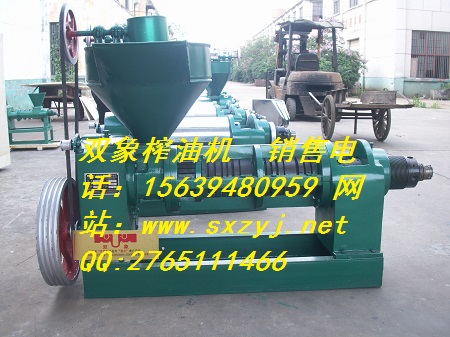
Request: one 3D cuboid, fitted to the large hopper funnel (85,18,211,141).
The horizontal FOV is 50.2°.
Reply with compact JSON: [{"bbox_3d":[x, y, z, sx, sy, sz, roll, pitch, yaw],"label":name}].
[{"bbox_3d":[-0.353,-0.417,2.290,0.590,0.580,0.550,-1,11,-3],"label":"large hopper funnel"}]

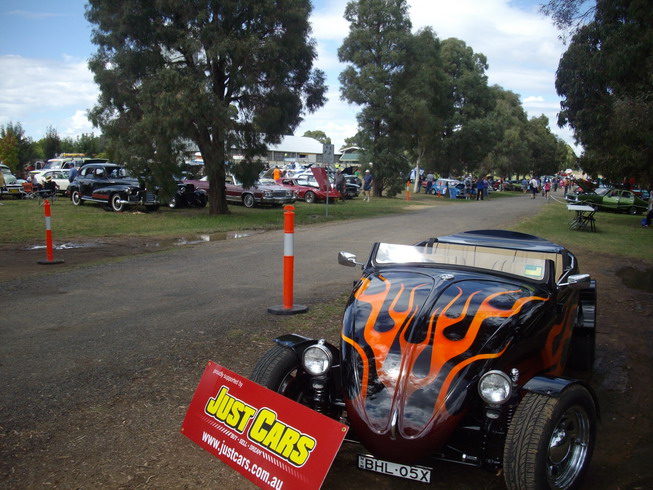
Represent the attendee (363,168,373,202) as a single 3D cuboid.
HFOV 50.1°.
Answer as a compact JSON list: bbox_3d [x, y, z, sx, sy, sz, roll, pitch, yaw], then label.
[{"bbox_3d":[2.214,-3.181,37.700,0.500,1.750,0.350,3,6,23],"label":"attendee"}]

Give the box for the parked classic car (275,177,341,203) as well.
[{"bbox_3d":[-1.252,-2.978,38.000,1.850,1.320,4.750,-4,7,-42],"label":"parked classic car"}]

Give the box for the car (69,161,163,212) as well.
[{"bbox_3d":[-8.265,-2.254,26.900,5.000,1.680,1.850,6,7,42],"label":"car"}]

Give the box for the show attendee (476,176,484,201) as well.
[{"bbox_3d":[11.030,-4.032,50.000,0.520,1.700,0.330,-1,5,-18],"label":"show attendee"}]

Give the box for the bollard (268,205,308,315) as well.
[{"bbox_3d":[-0.410,0.151,7.530,0.420,1.150,0.420,1,5,0],"label":"bollard"}]

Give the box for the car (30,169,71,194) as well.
[{"bbox_3d":[-13.595,-3.281,37.000,4.500,1.420,1.750,5,7,40],"label":"car"}]

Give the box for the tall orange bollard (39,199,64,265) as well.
[{"bbox_3d":[-5.100,-0.244,12.830,0.420,1.150,0.420,1,5,0],"label":"tall orange bollard"}]

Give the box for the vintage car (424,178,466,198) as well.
[{"bbox_3d":[8.986,-4.164,51.000,1.450,1.370,3.150,-2,6,-30],"label":"vintage car"}]

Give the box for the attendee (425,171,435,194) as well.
[{"bbox_3d":[7.754,-4.675,52.300,0.520,1.750,0.350,3,5,18],"label":"attendee"}]

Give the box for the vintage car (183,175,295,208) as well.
[{"bbox_3d":[-3.816,-2.418,30.800,5.350,1.420,1.920,6,7,44],"label":"vintage car"}]

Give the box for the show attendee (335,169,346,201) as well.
[{"bbox_3d":[0.766,-3.218,38.200,0.550,1.730,0.350,-2,6,-30],"label":"show attendee"}]

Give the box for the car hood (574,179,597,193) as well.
[{"bbox_3d":[15.026,-3.423,40.500,1.250,0.200,1.400,29,1,-9],"label":"car hood"}]

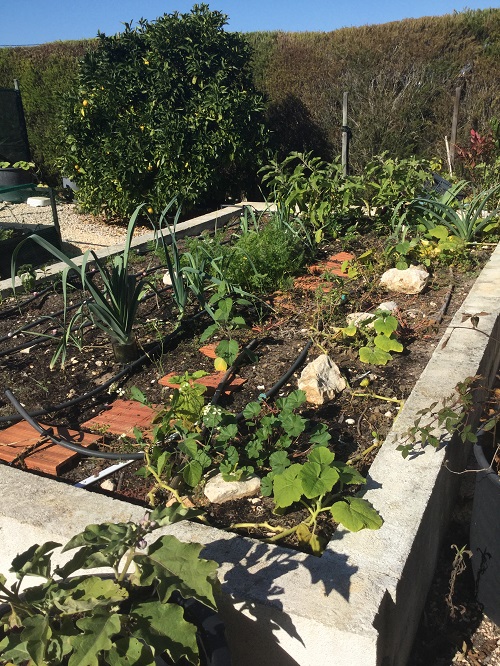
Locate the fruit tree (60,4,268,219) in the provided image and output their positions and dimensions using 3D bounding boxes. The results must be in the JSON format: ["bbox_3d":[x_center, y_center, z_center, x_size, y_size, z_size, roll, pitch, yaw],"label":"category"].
[{"bbox_3d":[-1.300,-3.279,8.907,3.130,2.842,2.950,-5,21,-6],"label":"fruit tree"}]

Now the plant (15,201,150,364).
[{"bbox_3d":[-0.720,-0.187,2.644,0.600,0.720,0.450,-2,21,0],"label":"plant"}]

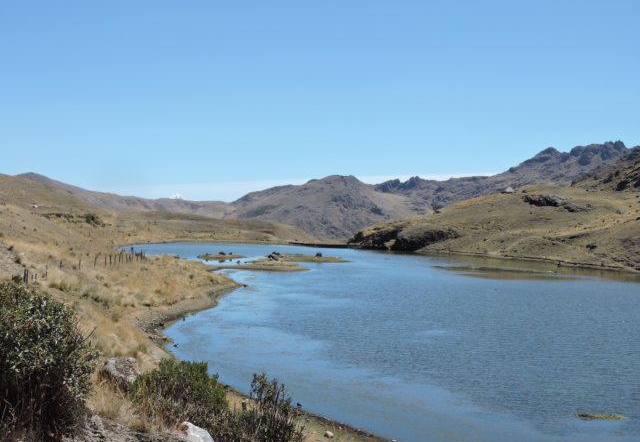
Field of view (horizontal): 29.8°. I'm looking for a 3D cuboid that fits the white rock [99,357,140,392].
[{"bbox_3d":[-2.912,2.250,17.500,0.610,0.460,0.530,0,0,0],"label":"white rock"}]

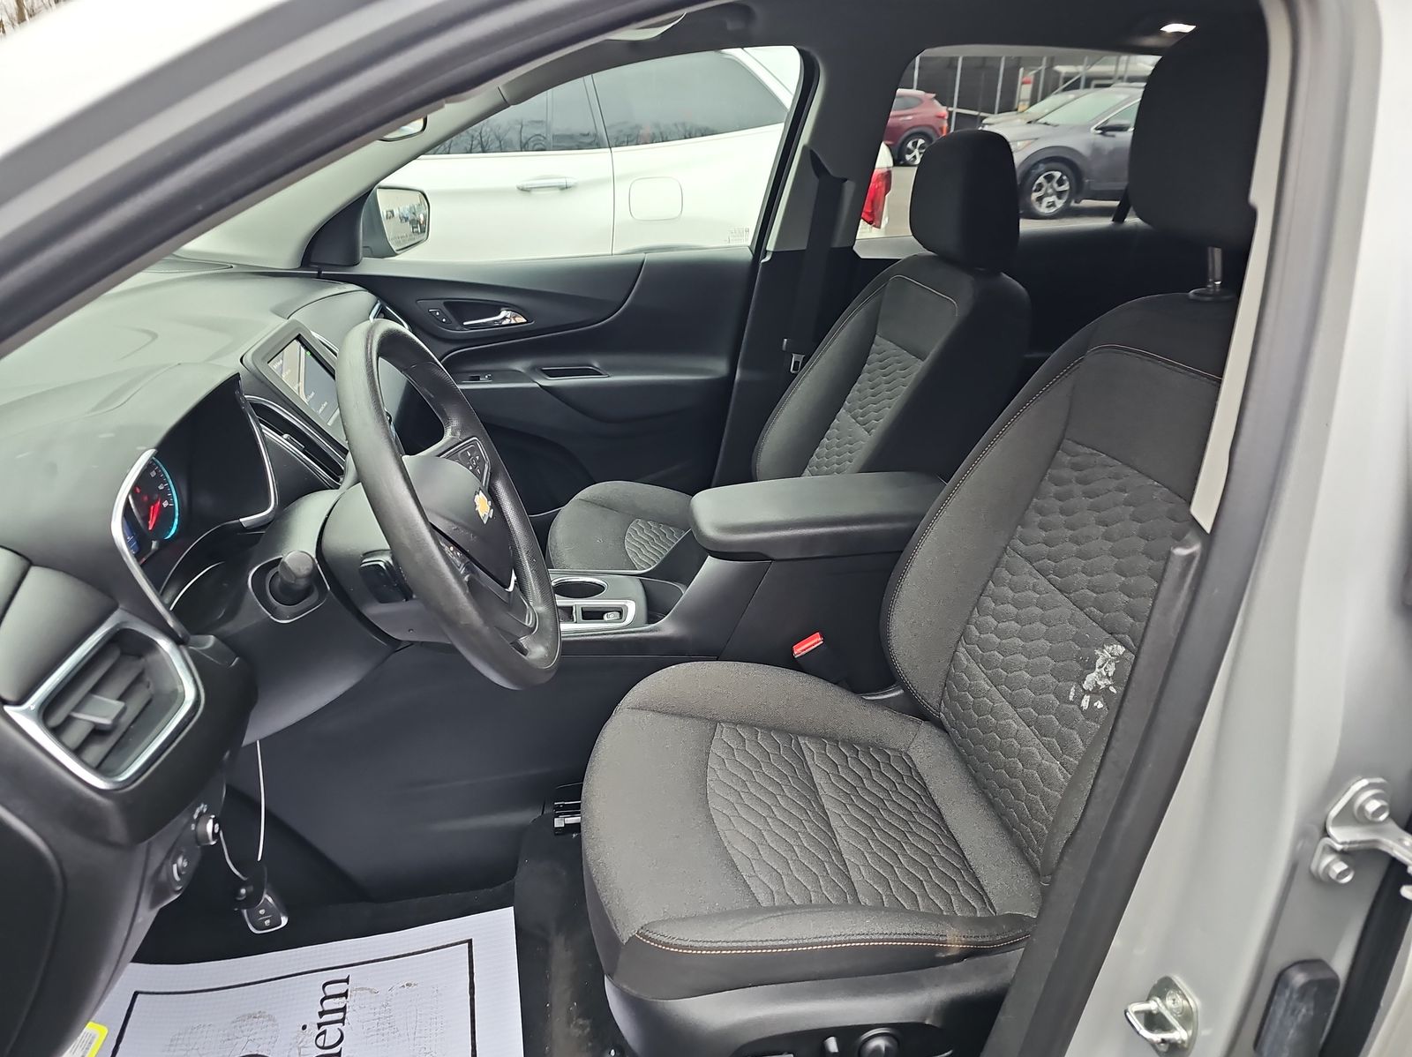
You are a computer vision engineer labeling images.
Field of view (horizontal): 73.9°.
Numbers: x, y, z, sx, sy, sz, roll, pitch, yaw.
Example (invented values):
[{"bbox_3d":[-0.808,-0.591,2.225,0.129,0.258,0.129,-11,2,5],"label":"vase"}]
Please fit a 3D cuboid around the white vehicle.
[{"bbox_3d":[-1.782,-1.288,4.088,4.850,1.730,1.920,-3,24,-8],"label":"white vehicle"}]

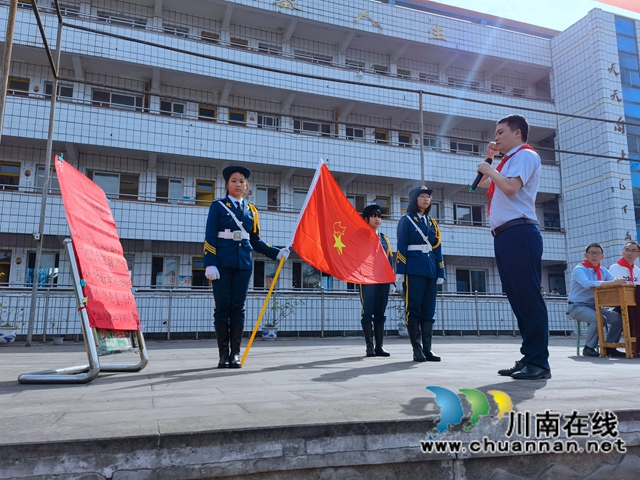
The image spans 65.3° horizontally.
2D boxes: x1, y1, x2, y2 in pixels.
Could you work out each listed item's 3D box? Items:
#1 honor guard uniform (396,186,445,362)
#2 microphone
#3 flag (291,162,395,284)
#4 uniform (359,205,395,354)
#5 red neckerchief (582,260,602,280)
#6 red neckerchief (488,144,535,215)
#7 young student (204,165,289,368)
[{"bbox_3d":[0.925,0.283,4.585,0.460,1.600,0.300,4,-10,-25],"label":"honor guard uniform"},{"bbox_3d":[1.072,-0.428,3.313,0.052,0.260,0.052,33,-4,5],"label":"microphone"},{"bbox_3d":[0.245,-0.149,4.534,1.100,1.020,0.300,6,-11,-33],"label":"flag"},{"bbox_3d":[0.565,0.397,5.285,0.450,1.600,0.290,4,-10,-25],"label":"uniform"},{"bbox_3d":[2.760,0.315,5.066,0.200,0.220,0.150,7,-12,-37],"label":"red neckerchief"},{"bbox_3d":[1.288,-0.400,3.359,0.300,0.450,0.210,0,-9,-3],"label":"red neckerchief"},{"bbox_3d":[-0.605,0.186,4.023,0.660,1.600,0.360,4,-10,-22],"label":"young student"}]

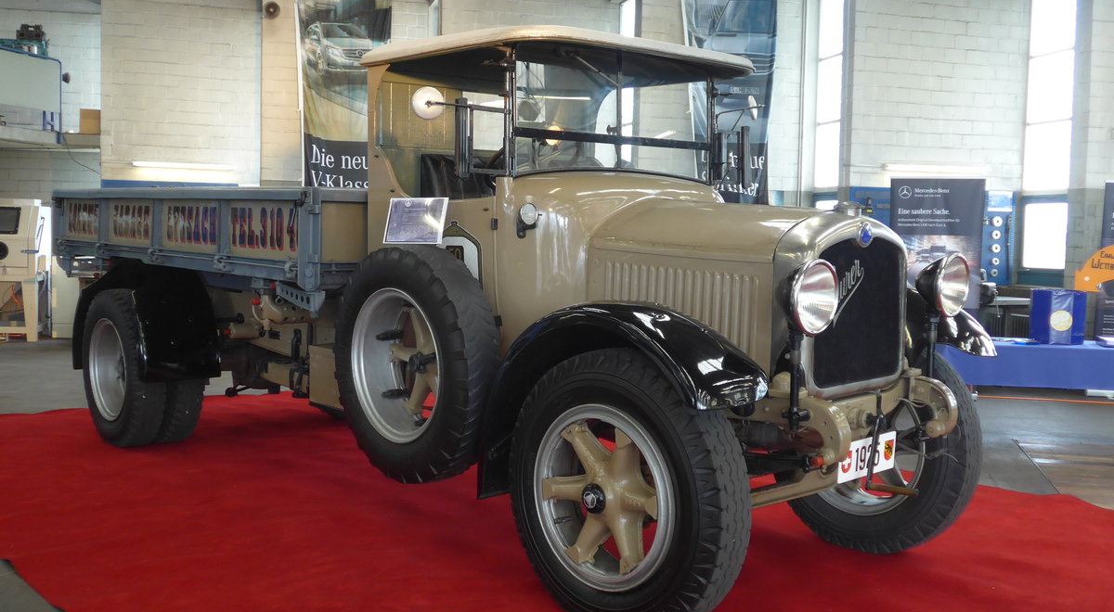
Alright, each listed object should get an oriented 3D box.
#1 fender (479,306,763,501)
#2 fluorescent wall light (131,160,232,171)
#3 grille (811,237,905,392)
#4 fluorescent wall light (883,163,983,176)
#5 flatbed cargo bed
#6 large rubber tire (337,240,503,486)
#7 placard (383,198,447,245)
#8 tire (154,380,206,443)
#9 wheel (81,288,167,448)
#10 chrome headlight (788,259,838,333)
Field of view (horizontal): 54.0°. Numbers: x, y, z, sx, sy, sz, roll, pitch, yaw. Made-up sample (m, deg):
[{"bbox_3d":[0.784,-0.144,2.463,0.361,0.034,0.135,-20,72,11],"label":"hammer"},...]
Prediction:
[{"bbox_3d":[0.209,0.407,4.097,0.350,0.843,1.231,-3,6,-42],"label":"fender"},{"bbox_3d":[-5.877,-2.208,17.200,1.560,0.100,0.100,0,4,-18],"label":"fluorescent wall light"},{"bbox_3d":[1.125,0.016,4.086,0.587,0.555,0.070,-3,5,-42],"label":"grille"},{"bbox_3d":[3.939,-1.431,11.450,1.220,0.090,0.090,0,4,-17],"label":"fluorescent wall light"},{"bbox_3d":[-1.533,-0.475,7.028,2.093,0.528,3.586,-3,5,-42],"label":"flatbed cargo bed"},{"bbox_3d":[-0.633,0.253,4.848,0.225,1.070,1.070,-5,7,-42],"label":"large rubber tire"},{"bbox_3d":[-0.619,-0.374,4.803,0.297,0.210,0.010,2,-13,24],"label":"placard"},{"bbox_3d":[-2.709,0.403,7.481,0.220,1.070,1.070,-3,6,-42],"label":"tire"},{"bbox_3d":[-2.825,0.410,7.139,0.213,1.016,1.016,-3,5,-42],"label":"wheel"},{"bbox_3d":[0.845,-0.033,3.851,0.270,0.270,0.190,-3,6,-42],"label":"chrome headlight"}]

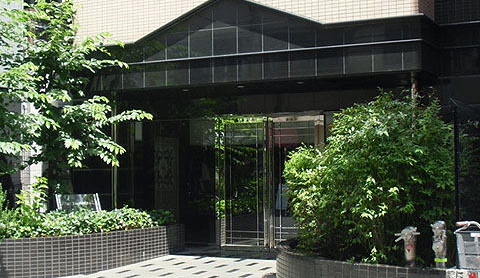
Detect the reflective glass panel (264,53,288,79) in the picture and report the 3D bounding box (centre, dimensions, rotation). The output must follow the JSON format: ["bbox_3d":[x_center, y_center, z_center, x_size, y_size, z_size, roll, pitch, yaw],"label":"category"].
[{"bbox_3d":[0.519,-1.055,9.369,0.380,0.392,0.050,-2,-3,23],"label":"reflective glass panel"}]

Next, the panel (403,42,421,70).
[{"bbox_3d":[2.276,-1.108,8.607,0.220,0.388,0.050,-2,-3,23],"label":"panel"}]

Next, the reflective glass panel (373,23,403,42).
[{"bbox_3d":[1.982,-1.448,8.750,0.392,0.268,0.050,-2,-3,23],"label":"reflective glass panel"}]

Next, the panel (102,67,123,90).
[{"bbox_3d":[-2.055,-0.977,10.500,0.395,0.370,0.030,-2,-3,23],"label":"panel"}]

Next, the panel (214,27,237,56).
[{"bbox_3d":[-0.220,-1.457,9.752,0.390,0.396,0.040,-2,-2,23],"label":"panel"}]

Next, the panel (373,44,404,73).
[{"bbox_3d":[1.998,-1.104,8.807,0.390,0.388,0.040,-2,-2,23],"label":"panel"}]

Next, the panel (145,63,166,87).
[{"bbox_3d":[-1.320,-0.998,10.187,0.395,0.370,0.030,-2,-3,23],"label":"panel"}]

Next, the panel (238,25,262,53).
[{"bbox_3d":[0.148,-1.466,9.579,0.395,0.400,0.030,-2,-3,23],"label":"panel"}]

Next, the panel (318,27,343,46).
[{"bbox_3d":[1.256,-1.429,9.130,0.390,0.256,0.040,-2,-2,23],"label":"panel"}]

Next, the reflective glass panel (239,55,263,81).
[{"bbox_3d":[0.155,-1.052,9.583,0.390,0.388,0.040,-2,-2,23],"label":"reflective glass panel"}]

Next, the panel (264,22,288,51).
[{"bbox_3d":[0.518,-1.480,9.388,0.384,0.412,0.050,-2,-3,23],"label":"panel"}]

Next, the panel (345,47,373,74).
[{"bbox_3d":[1.629,-1.093,8.962,0.390,0.388,0.040,-2,-2,23],"label":"panel"}]

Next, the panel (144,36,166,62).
[{"bbox_3d":[-1.325,-1.418,10.217,0.390,0.380,0.040,-2,-2,23],"label":"panel"}]

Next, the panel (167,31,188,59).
[{"bbox_3d":[-0.956,-1.435,10.048,0.395,0.400,0.030,-2,-3,23],"label":"panel"}]

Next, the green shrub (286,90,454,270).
[{"bbox_3d":[1.475,0.409,7.417,1.850,1.860,1.750,-2,-3,23],"label":"green shrub"}]

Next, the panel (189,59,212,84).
[{"bbox_3d":[-0.584,-1.019,9.873,0.395,0.370,0.030,-2,-3,23],"label":"panel"}]

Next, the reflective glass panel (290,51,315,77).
[{"bbox_3d":[0.884,-1.065,9.210,0.376,0.392,0.050,-2,-3,23],"label":"reflective glass panel"}]

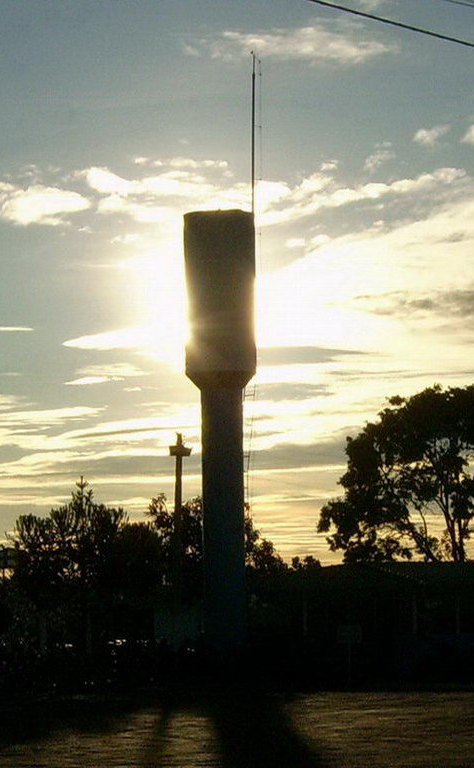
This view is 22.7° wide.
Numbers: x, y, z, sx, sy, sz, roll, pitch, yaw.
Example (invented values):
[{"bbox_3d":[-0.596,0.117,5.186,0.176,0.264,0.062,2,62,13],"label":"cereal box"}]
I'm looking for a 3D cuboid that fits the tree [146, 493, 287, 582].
[{"bbox_3d":[-0.888,8.092,51.386,6.000,6.760,5.800,0,-10,0],"label":"tree"}]

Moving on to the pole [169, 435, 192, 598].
[{"bbox_3d":[-2.073,5.785,42.662,0.800,8.150,0.600,0,-10,0],"label":"pole"}]

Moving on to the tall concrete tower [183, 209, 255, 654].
[{"bbox_3d":[-0.497,1.520,39.379,2.390,15.320,2.390,0,-10,0],"label":"tall concrete tower"}]

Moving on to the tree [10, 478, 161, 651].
[{"bbox_3d":[-5.315,6.499,41.518,5.190,6.380,4.800,0,-10,0],"label":"tree"}]

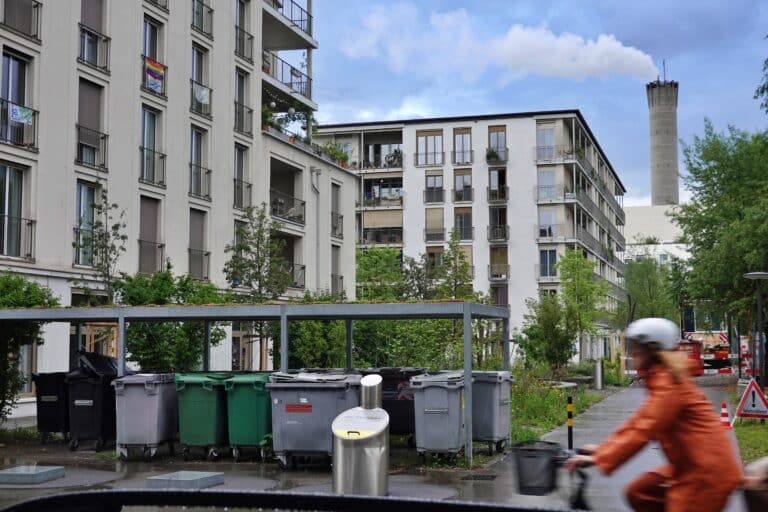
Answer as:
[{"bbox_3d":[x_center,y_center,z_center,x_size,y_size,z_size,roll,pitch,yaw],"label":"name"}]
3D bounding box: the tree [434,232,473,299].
[{"bbox_3d":[2.652,1.970,35.968,1.700,5.850,1.700,-2,-5,18],"label":"tree"}]

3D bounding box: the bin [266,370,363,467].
[{"bbox_3d":[-0.997,2.331,13.876,1.240,1.310,0.790,-1,-5,9],"label":"bin"}]

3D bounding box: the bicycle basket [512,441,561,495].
[{"bbox_3d":[0.829,1.149,5.318,0.250,0.280,0.330,-2,-5,17],"label":"bicycle basket"}]

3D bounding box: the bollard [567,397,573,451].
[{"bbox_3d":[2.847,2.619,15.024,0.075,0.920,0.075,-2,-5,18],"label":"bollard"}]

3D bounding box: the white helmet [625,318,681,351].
[{"bbox_3d":[1.445,0.425,5.283,0.290,0.185,0.220,-2,-5,17],"label":"white helmet"}]

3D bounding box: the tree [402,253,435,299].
[{"bbox_3d":[1.279,2.442,36.930,1.600,5.090,1.600,-2,-5,18],"label":"tree"}]

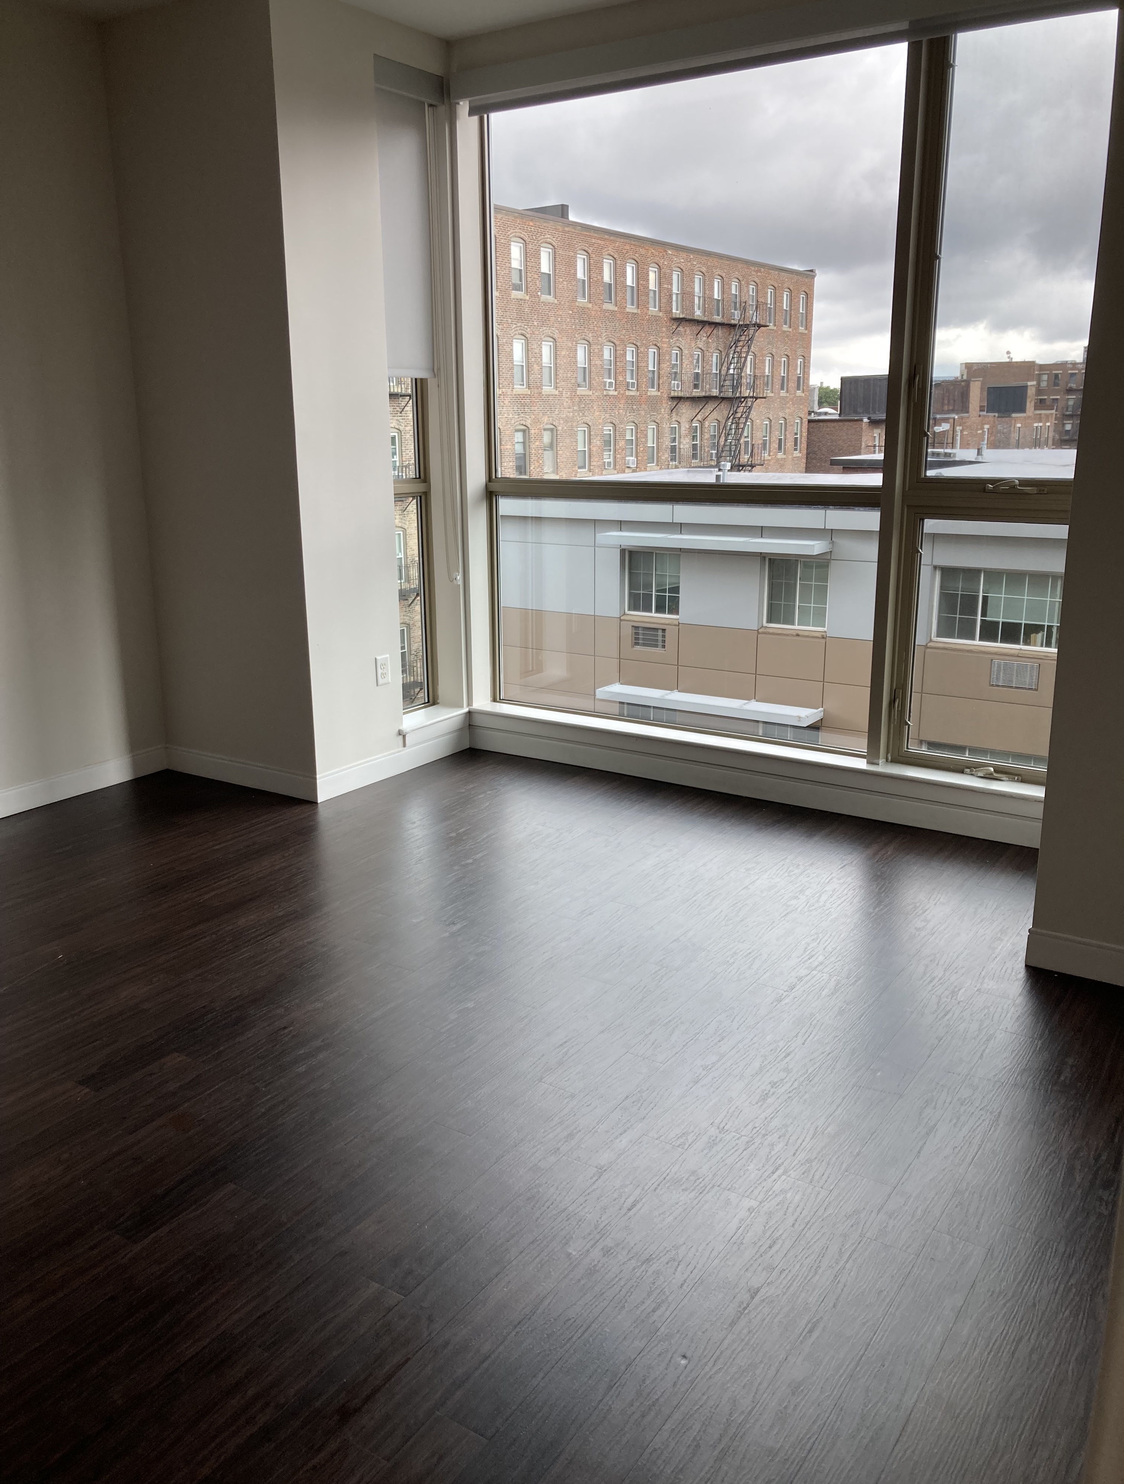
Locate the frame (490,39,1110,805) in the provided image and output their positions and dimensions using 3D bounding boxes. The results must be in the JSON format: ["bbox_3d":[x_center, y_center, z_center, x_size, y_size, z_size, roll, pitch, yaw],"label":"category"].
[{"bbox_3d":[0.756,-1.193,4.520,2.541,2.433,0.110,9,17,32],"label":"frame"}]

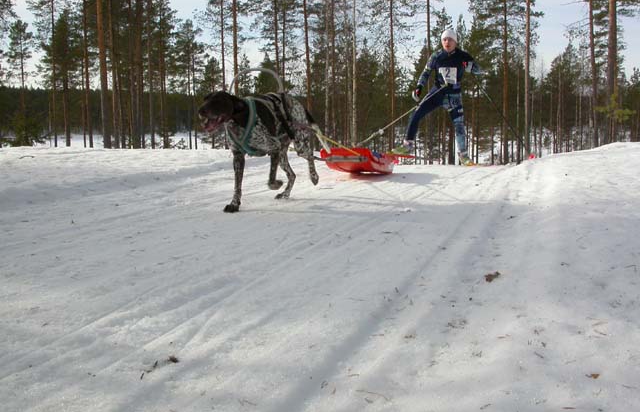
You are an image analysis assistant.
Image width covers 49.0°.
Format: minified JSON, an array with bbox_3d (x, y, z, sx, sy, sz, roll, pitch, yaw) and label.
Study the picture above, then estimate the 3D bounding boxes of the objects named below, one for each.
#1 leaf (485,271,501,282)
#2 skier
[{"bbox_3d":[0.520,0.213,2.120,0.045,0.022,0.055,4,8,30],"label":"leaf"},{"bbox_3d":[1.355,-1.251,8.100,0.920,1.560,0.650,2,7,14],"label":"skier"}]

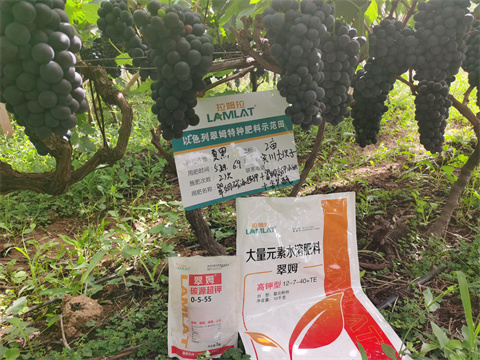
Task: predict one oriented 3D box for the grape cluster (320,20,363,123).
[{"bbox_3d":[0.223,-0.236,0.840,0.112,0.222,0.105,4,18,11],"label":"grape cluster"}]

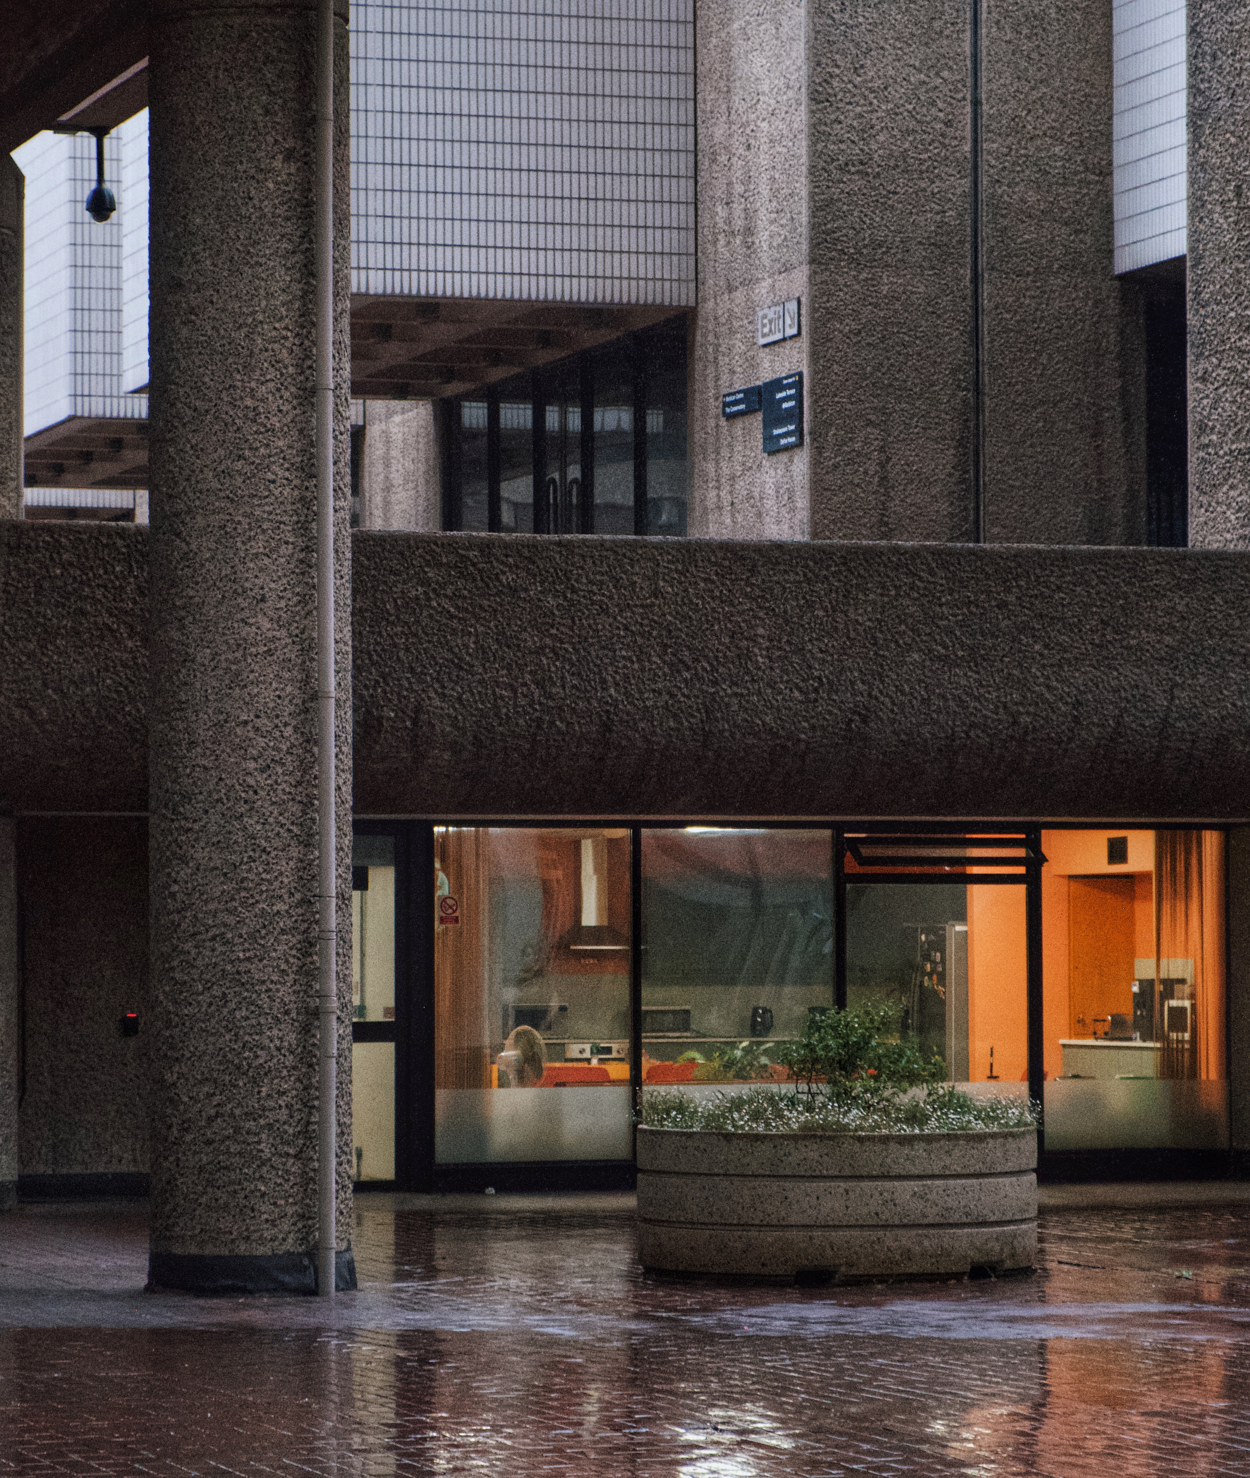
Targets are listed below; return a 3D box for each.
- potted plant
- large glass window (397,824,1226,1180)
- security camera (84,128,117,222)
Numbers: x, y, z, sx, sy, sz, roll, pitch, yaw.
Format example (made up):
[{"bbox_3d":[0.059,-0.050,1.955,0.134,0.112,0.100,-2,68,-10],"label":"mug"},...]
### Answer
[{"bbox_3d":[1.032,1.931,24.827,1.955,1.268,1.955,0,-2,0],"label":"potted plant"},{"bbox_3d":[1.313,1.724,33.810,5.850,2.300,0.150,1,-2,-18],"label":"large glass window"},{"bbox_3d":[-3.081,-3.310,30.000,0.185,0.559,0.185,1,-2,-18],"label":"security camera"}]

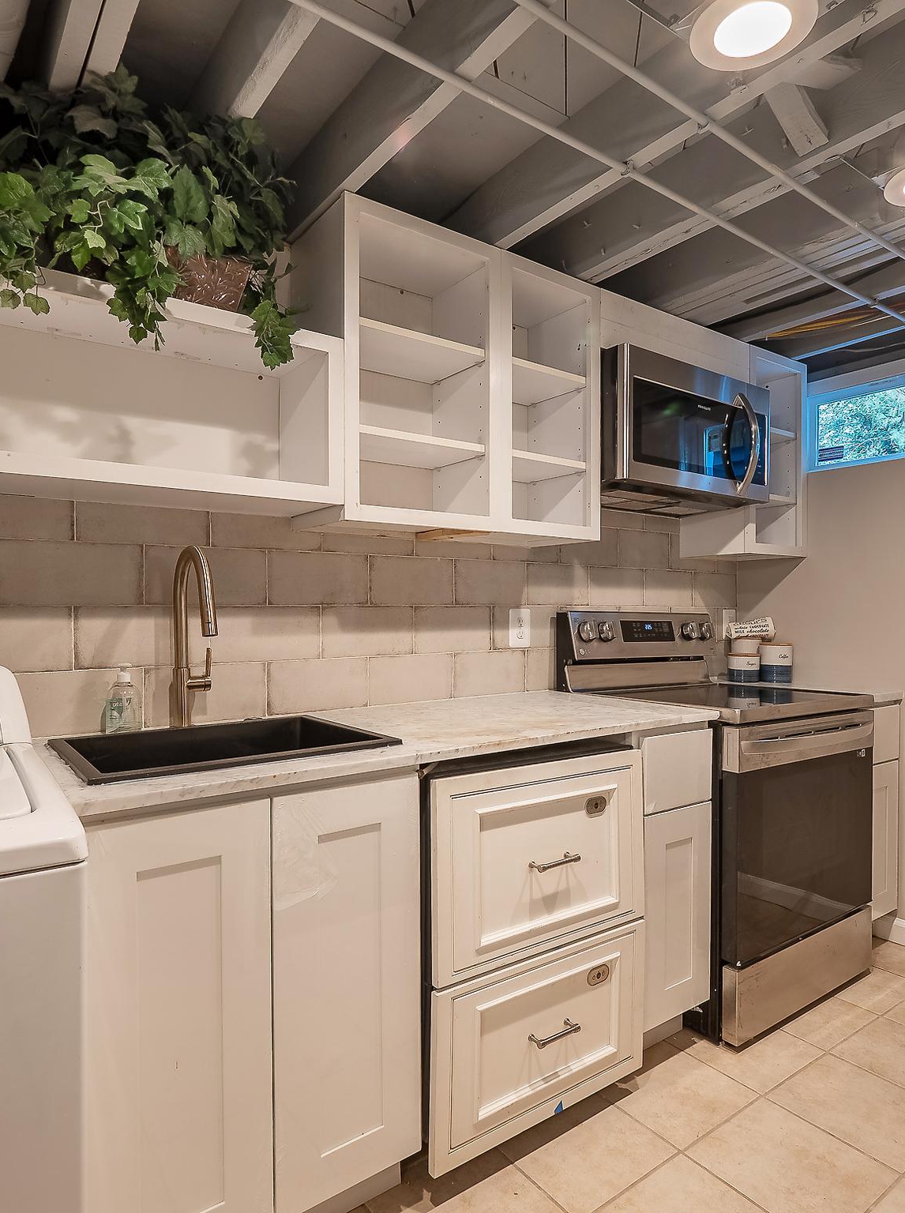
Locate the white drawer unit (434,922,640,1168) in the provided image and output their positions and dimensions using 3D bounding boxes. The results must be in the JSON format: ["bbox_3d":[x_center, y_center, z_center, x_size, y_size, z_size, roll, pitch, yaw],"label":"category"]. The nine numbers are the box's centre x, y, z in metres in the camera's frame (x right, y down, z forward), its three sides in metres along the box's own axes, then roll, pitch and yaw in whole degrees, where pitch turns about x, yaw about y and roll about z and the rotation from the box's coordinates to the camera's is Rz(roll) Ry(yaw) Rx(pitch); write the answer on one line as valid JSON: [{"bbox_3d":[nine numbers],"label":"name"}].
[{"bbox_3d":[0.055,0.913,1.638,0.587,0.354,0.571,1,0,-33],"label":"white drawer unit"}]

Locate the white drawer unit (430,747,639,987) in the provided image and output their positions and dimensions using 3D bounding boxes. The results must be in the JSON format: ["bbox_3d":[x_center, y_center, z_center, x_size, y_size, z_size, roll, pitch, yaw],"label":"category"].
[{"bbox_3d":[0.054,0.535,1.639,0.585,0.398,0.571,1,0,-33],"label":"white drawer unit"}]

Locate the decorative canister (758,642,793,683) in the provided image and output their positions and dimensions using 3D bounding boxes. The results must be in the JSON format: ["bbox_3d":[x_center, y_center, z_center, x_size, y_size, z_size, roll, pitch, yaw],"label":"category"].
[{"bbox_3d":[1.279,0.227,2.580,0.119,0.150,0.119,0,0,-3],"label":"decorative canister"}]

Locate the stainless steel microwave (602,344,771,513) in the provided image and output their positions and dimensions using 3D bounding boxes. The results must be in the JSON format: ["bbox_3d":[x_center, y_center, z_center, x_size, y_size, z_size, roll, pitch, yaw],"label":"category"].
[{"bbox_3d":[0.746,-0.582,2.321,0.755,0.412,0.420,0,0,-33],"label":"stainless steel microwave"}]

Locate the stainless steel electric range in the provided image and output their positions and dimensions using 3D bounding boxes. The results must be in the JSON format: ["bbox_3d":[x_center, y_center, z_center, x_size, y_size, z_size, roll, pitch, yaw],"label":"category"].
[{"bbox_3d":[0.937,0.632,2.303,0.785,1.215,0.683,1,0,-33],"label":"stainless steel electric range"}]

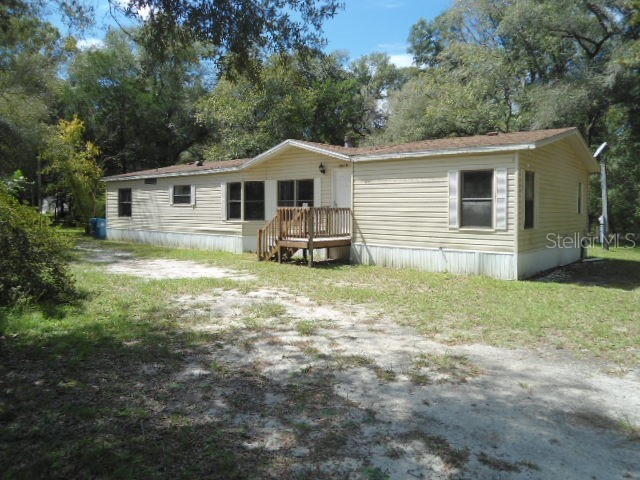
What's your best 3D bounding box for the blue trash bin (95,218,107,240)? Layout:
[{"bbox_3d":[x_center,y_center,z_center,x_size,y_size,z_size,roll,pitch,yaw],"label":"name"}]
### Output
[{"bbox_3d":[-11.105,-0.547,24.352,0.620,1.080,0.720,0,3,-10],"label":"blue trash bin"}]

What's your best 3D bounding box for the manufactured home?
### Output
[{"bbox_3d":[-0.510,-1.697,20.668,20.613,4.030,7.960,3,4,40],"label":"manufactured home"}]

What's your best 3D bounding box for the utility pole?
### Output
[{"bbox_3d":[12.338,-1.914,21.053,0.620,4.708,0.420,0,3,-9],"label":"utility pole"}]

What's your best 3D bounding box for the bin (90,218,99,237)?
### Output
[{"bbox_3d":[-12.008,-0.625,25.690,0.620,1.070,0.720,0,3,-10],"label":"bin"}]

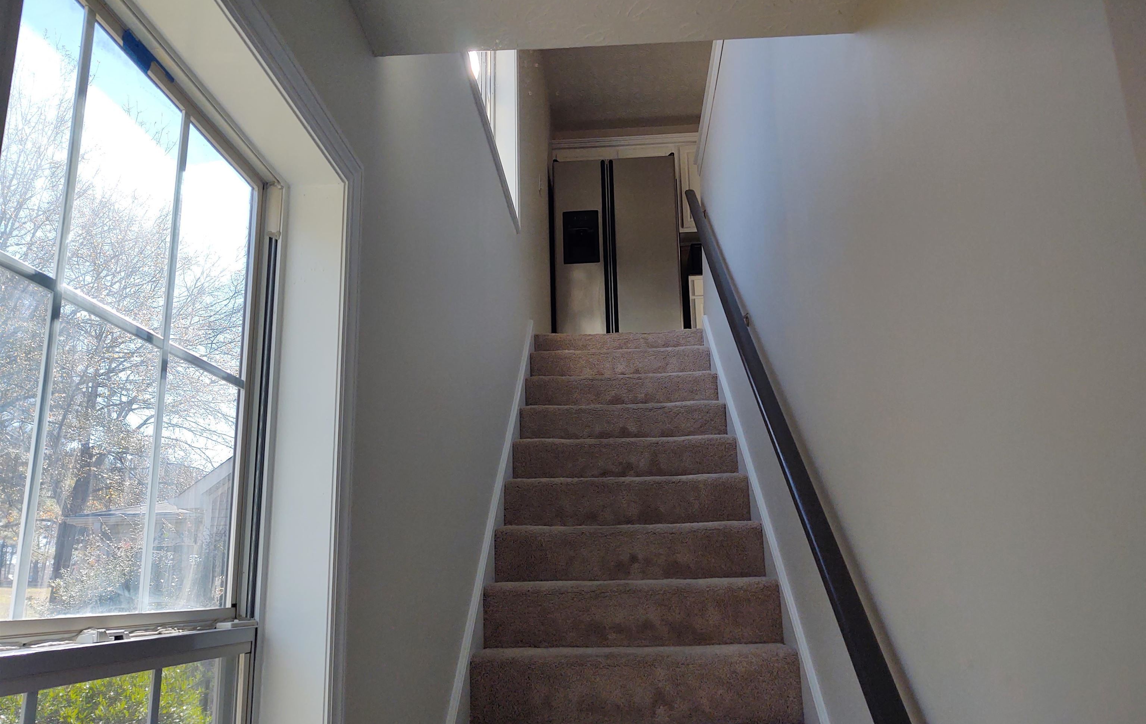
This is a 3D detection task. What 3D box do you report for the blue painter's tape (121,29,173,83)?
[{"bbox_3d":[-0.564,-0.396,1.188,0.008,0.032,0.124,-2,-14,3],"label":"blue painter's tape"}]

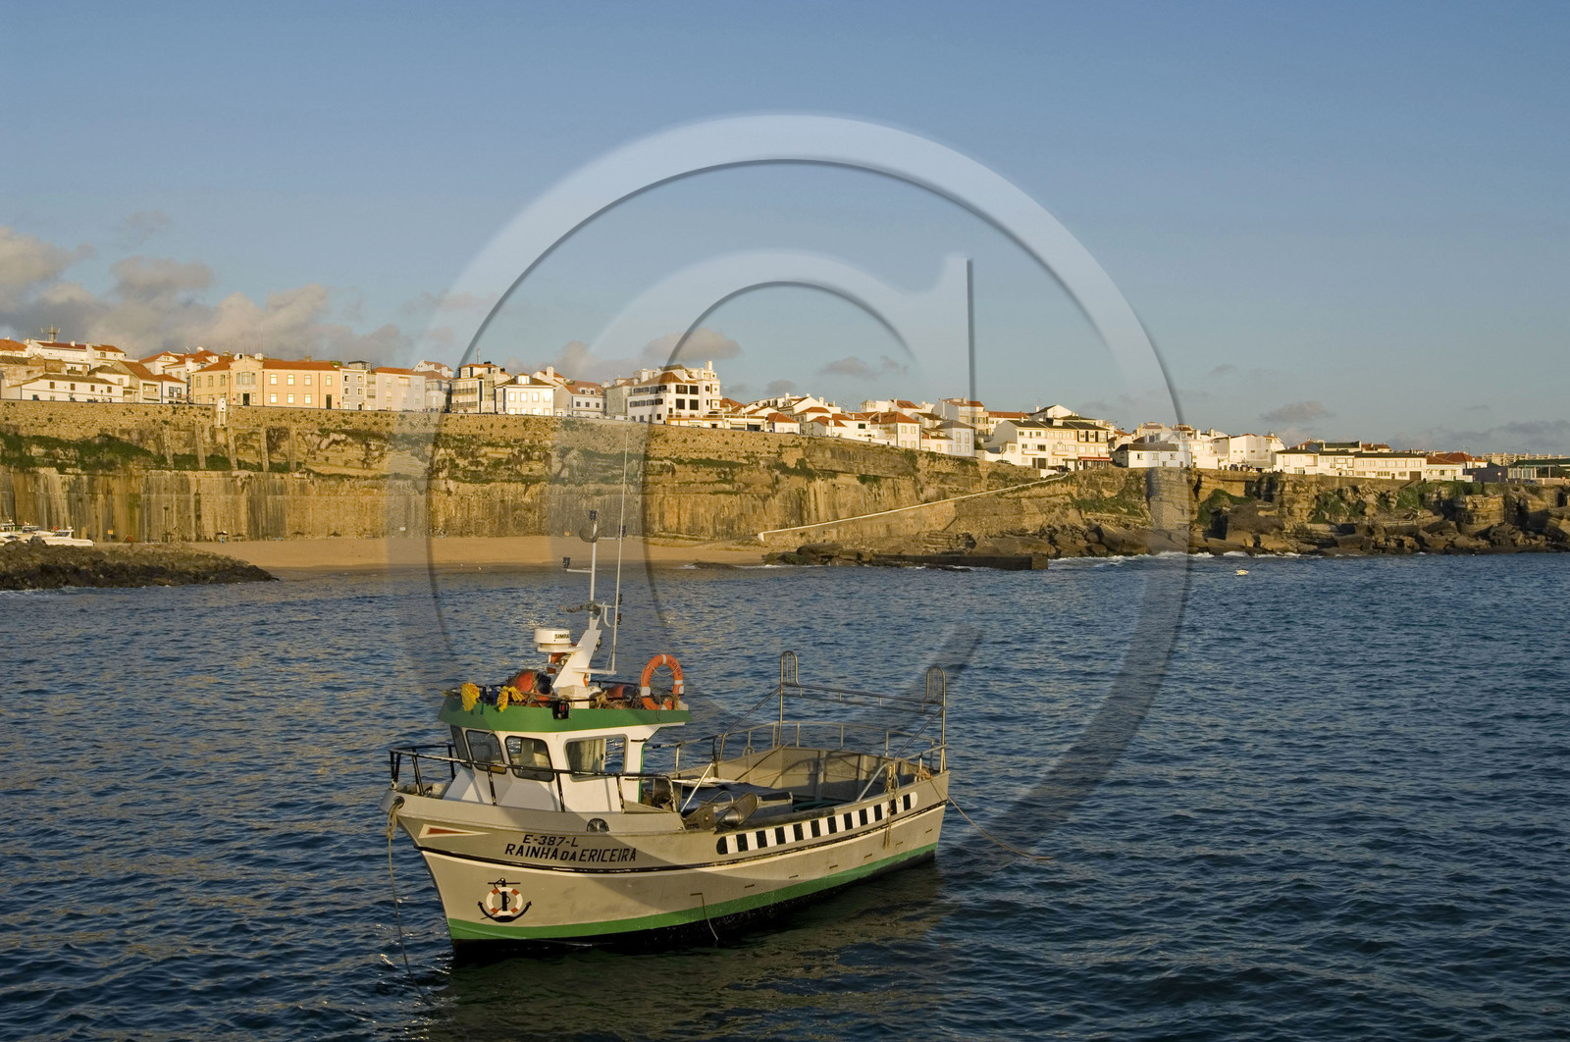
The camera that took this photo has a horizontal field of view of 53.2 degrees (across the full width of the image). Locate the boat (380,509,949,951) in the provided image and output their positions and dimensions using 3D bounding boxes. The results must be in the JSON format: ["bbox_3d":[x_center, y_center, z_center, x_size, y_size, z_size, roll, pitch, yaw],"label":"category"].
[{"bbox_3d":[-1.670,2.550,21.250,3.250,5.350,9.150,0,0,40],"label":"boat"}]

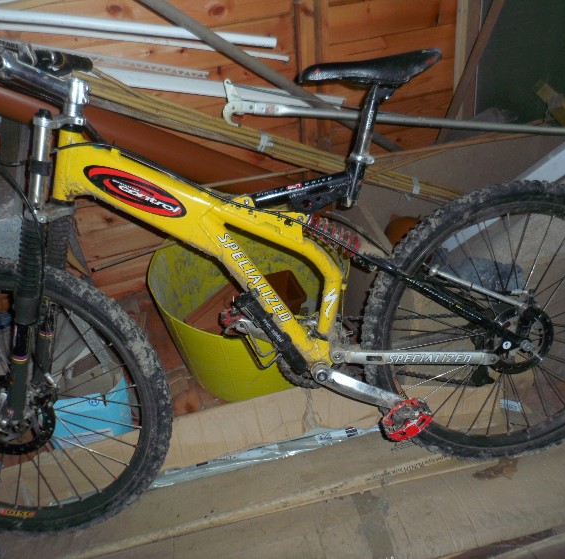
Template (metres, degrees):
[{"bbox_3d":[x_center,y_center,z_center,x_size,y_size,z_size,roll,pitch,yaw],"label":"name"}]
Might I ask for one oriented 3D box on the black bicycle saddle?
[{"bbox_3d":[0.167,-0.393,1.067,0.270,0.066,0.145,-9,18,-2],"label":"black bicycle saddle"}]

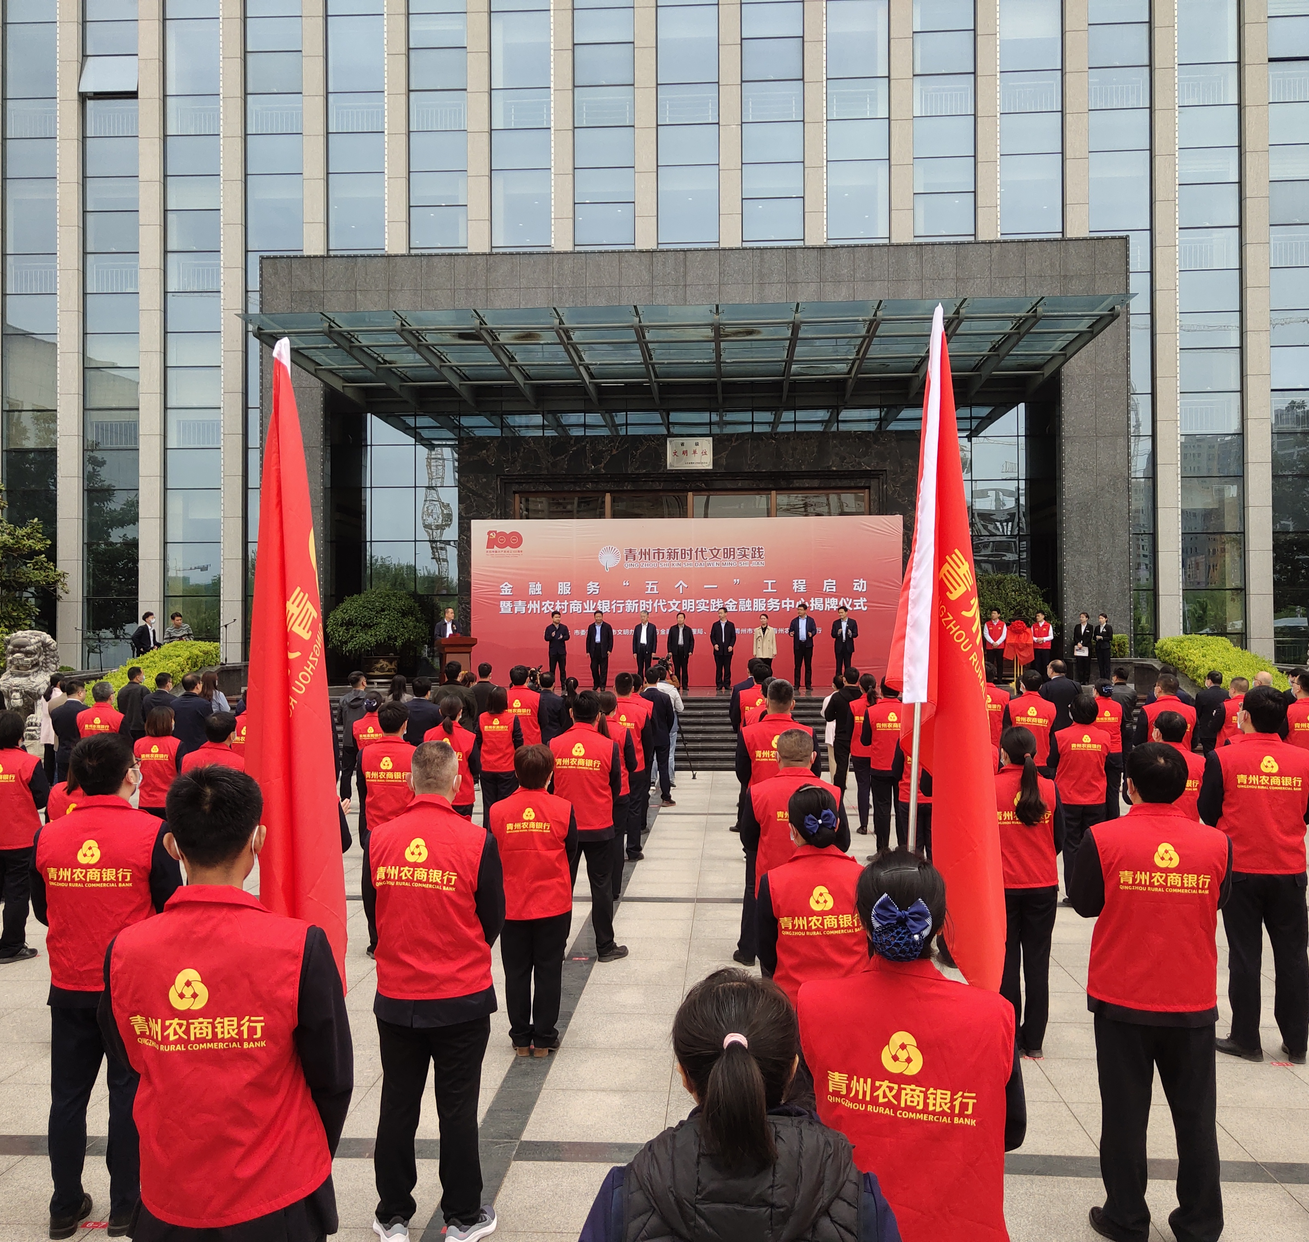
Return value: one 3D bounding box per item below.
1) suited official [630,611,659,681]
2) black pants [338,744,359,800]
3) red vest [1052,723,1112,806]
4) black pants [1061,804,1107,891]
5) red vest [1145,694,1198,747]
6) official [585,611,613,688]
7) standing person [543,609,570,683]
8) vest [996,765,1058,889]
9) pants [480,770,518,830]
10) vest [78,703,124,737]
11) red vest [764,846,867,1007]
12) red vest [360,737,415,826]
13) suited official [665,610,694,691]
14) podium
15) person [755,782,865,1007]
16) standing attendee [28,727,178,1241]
[{"bbox_3d":[-0.192,0.636,30.000,0.520,1.690,0.350,0,-1,3],"label":"suited official"},{"bbox_3d":[-3.563,1.852,17.000,0.370,0.910,0.270,0,-1,9],"label":"black pants"},{"bbox_3d":[3.452,1.153,11.550,0.430,0.661,0.260,0,-1,3],"label":"red vest"},{"bbox_3d":[3.392,1.711,11.300,0.380,0.920,0.280,0,-1,-2],"label":"black pants"},{"bbox_3d":[4.778,1.034,13.300,0.480,0.690,0.270,0,-1,2],"label":"red vest"},{"bbox_3d":[-1.149,0.633,30.000,0.560,1.680,0.350,0,-1,3],"label":"official"},{"bbox_3d":[-2.028,0.644,30.000,0.520,1.690,0.400,0,-1,-3],"label":"standing person"},{"bbox_3d":[1.876,1.060,7.380,0.400,0.635,0.260,0,-1,3],"label":"vest"},{"bbox_3d":[-1.442,1.771,13.500,0.380,0.910,0.280,0,-1,3],"label":"pants"},{"bbox_3d":[-5.203,1.114,13.500,0.450,0.650,0.280,0,-1,6],"label":"vest"},{"bbox_3d":[0.599,1.129,5.170,0.390,0.660,0.260,0,-1,3],"label":"red vest"},{"bbox_3d":[-1.798,1.107,9.800,0.400,0.640,0.260,0,-1,3],"label":"red vest"},{"bbox_3d":[0.566,0.653,30.200,0.550,1.660,0.340,0,-1,3],"label":"suited official"},{"bbox_3d":[-4.029,0.886,29.400,0.760,1.110,0.520,0,-1,-22],"label":"podium"},{"bbox_3d":[0.599,1.385,5.170,0.480,1.600,0.330,0,-1,3],"label":"person"},{"bbox_3d":[-1.971,1.302,5.150,0.540,1.760,0.360,0,-1,9],"label":"standing attendee"}]

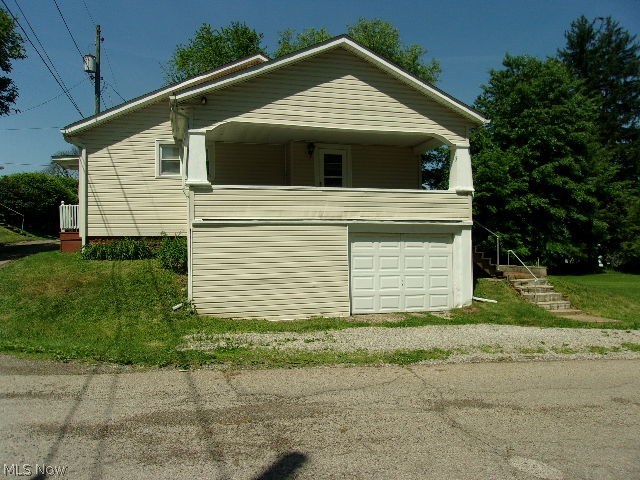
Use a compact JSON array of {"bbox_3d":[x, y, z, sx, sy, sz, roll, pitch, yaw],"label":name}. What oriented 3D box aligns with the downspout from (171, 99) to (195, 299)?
[{"bbox_3d":[-2.945,-0.864,10.627,0.320,4.255,0.280,-1,-1,-17],"label":"downspout"}]

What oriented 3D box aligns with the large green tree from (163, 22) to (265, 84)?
[{"bbox_3d":[-6.301,-6.234,29.928,7.300,13.676,7.300,-1,-1,-17],"label":"large green tree"}]

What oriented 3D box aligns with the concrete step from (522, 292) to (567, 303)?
[{"bbox_3d":[5.826,1.493,12.992,1.080,0.179,0.312,-1,-1,-17],"label":"concrete step"}]

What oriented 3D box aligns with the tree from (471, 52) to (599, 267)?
[{"bbox_3d":[8.185,-2.991,18.957,5.800,8.140,5.800,-1,-1,-17],"label":"tree"}]

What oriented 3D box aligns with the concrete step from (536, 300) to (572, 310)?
[{"bbox_3d":[5.914,1.668,12.711,1.080,0.179,0.312,-1,-1,-17],"label":"concrete step"}]

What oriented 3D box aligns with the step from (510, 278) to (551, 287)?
[{"bbox_3d":[5.650,1.143,13.553,1.080,0.179,0.312,-1,-1,-17],"label":"step"}]

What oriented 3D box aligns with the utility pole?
[{"bbox_3d":[-9.733,-4.514,21.948,0.280,9.968,0.280,-1,-1,-17],"label":"utility pole"}]

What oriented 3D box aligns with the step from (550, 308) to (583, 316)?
[{"bbox_3d":[6.002,1.843,12.430,1.080,0.179,0.312,-1,-1,-17],"label":"step"}]

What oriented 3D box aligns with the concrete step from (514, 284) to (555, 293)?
[{"bbox_3d":[5.738,1.318,13.272,1.080,0.179,0.312,-1,-1,-17],"label":"concrete step"}]

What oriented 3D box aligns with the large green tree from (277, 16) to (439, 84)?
[{"bbox_3d":[2.703,-6.853,31.923,10.300,14.694,10.300,-1,-1,-17],"label":"large green tree"}]

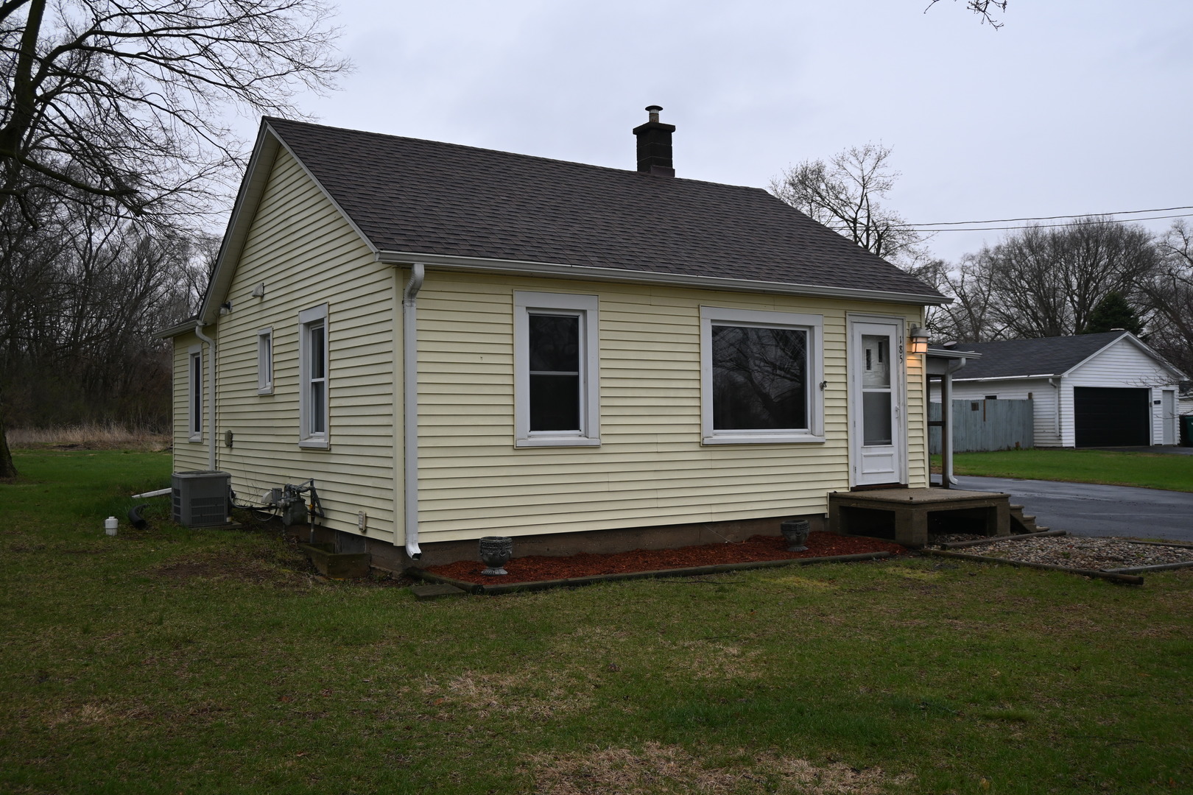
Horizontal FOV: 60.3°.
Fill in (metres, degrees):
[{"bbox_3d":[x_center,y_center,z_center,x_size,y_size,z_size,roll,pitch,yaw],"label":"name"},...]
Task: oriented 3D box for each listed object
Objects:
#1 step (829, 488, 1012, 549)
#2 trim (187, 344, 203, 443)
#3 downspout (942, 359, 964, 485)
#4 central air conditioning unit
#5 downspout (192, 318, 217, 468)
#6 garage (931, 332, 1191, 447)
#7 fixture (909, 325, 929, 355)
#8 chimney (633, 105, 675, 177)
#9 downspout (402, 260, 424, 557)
[{"bbox_3d":[4.002,1.456,12.700,1.830,0.565,1.250,1,-2,-34],"label":"step"},{"bbox_3d":[-6.492,-0.069,16.726,0.100,1.620,0.920,1,-2,-34],"label":"trim"},{"bbox_3d":[6.565,0.456,18.674,0.090,2.255,0.380,1,-2,-34],"label":"downspout"},{"bbox_3d":[-5.251,1.336,13.655,0.620,0.660,0.620,1,-2,-34],"label":"central air conditioning unit"},{"bbox_3d":[-5.898,0.142,15.523,0.295,2.540,0.110,1,-2,-34],"label":"downspout"},{"bbox_3d":[16.485,-0.210,40.698,8.490,4.130,9.650,1,-2,-34],"label":"garage"},{"bbox_3d":[4.288,-0.764,13.598,0.220,0.395,0.180,1,-2,-34],"label":"fixture"},{"bbox_3d":[0.905,-3.958,15.961,0.470,1.187,0.480,1,-2,-34],"label":"chimney"},{"bbox_3d":[-1.693,0.132,9.547,0.100,2.713,0.255,1,-2,-34],"label":"downspout"}]

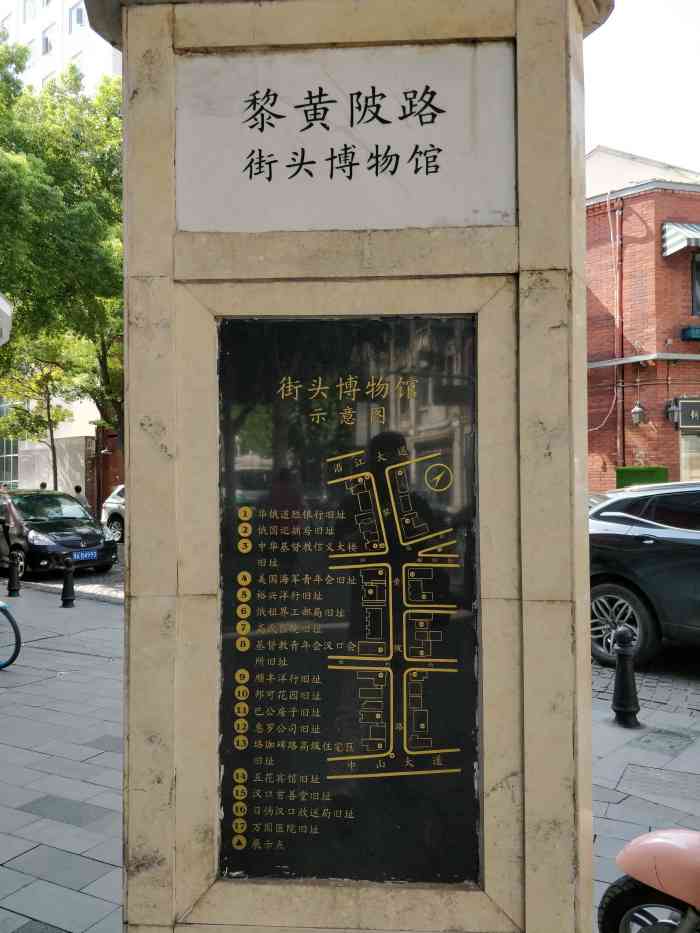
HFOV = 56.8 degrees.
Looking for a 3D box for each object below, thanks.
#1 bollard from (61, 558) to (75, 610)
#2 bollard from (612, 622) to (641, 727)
[{"bbox_3d":[-3.648,1.498,8.367,0.170,0.632,0.170,0,-2,0],"label":"bollard"},{"bbox_3d":[1.781,1.343,4.177,0.170,0.632,0.170,0,-2,0],"label":"bollard"}]

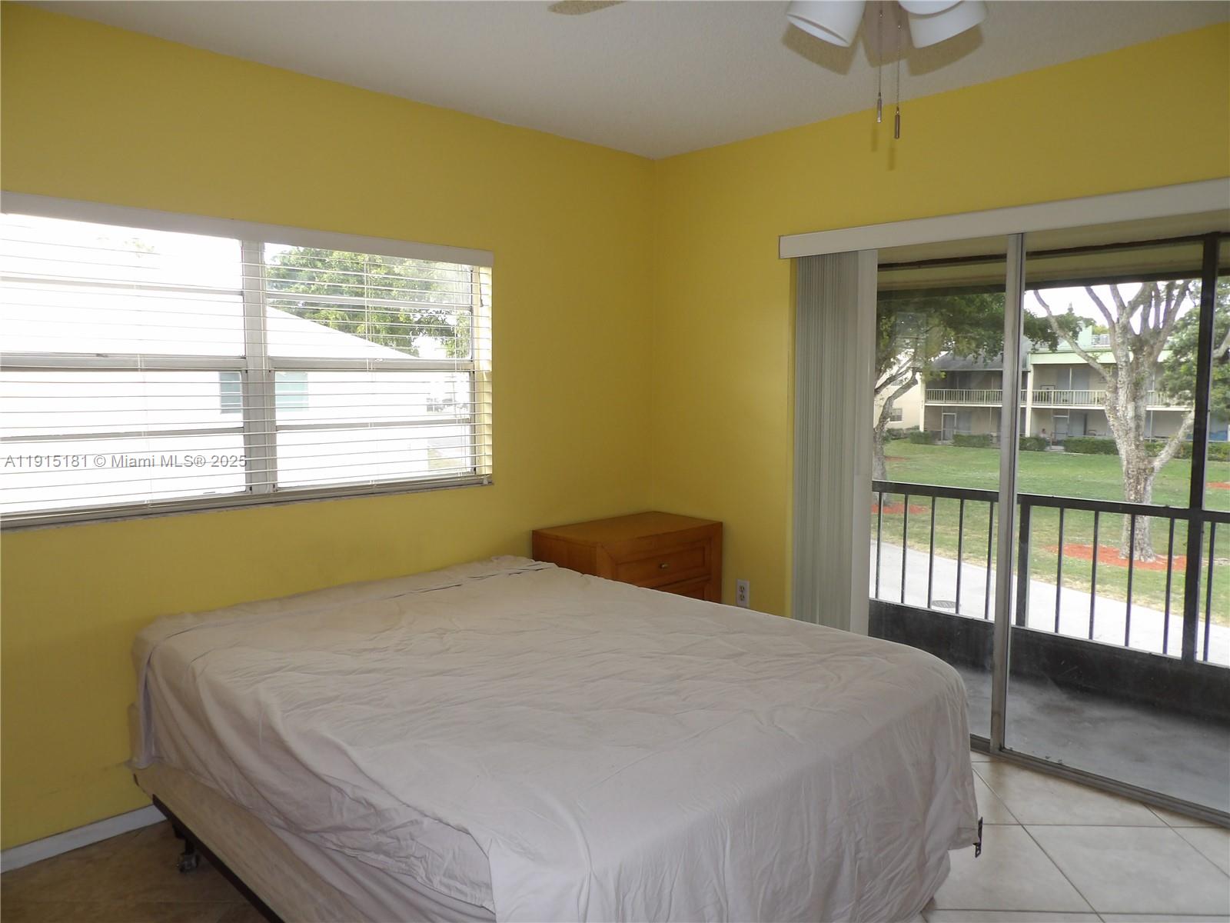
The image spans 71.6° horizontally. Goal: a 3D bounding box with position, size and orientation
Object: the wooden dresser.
[{"bbox_3d":[0.068,0.666,3.818,0.745,0.757,0.435,-6,8,-43],"label":"wooden dresser"}]

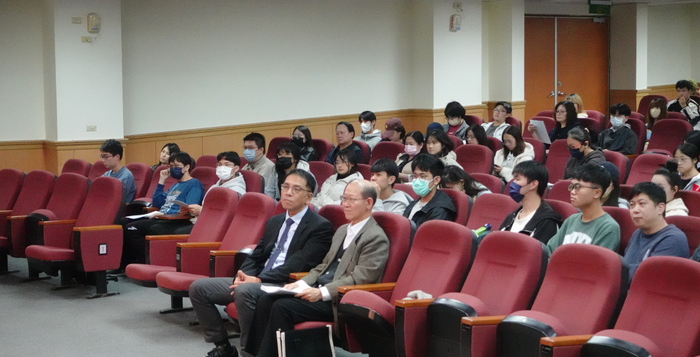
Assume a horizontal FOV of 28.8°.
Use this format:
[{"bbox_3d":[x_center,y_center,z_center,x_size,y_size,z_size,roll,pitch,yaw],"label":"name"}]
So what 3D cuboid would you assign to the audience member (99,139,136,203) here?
[{"bbox_3d":[-2.388,0.229,12.909,0.820,1.200,0.520,-3,4,-34],"label":"audience member"}]

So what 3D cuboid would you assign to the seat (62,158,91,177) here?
[{"bbox_3d":[-3.063,0.277,14.293,0.638,0.978,0.630,-4,6,-40],"label":"seat"}]

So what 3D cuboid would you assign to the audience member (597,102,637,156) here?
[{"bbox_3d":[2.573,-0.216,13.835,0.820,1.160,0.540,-4,5,-40],"label":"audience member"}]

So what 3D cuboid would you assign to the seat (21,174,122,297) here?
[{"bbox_3d":[-2.328,0.469,11.362,0.800,0.960,0.660,-4,5,-38],"label":"seat"}]

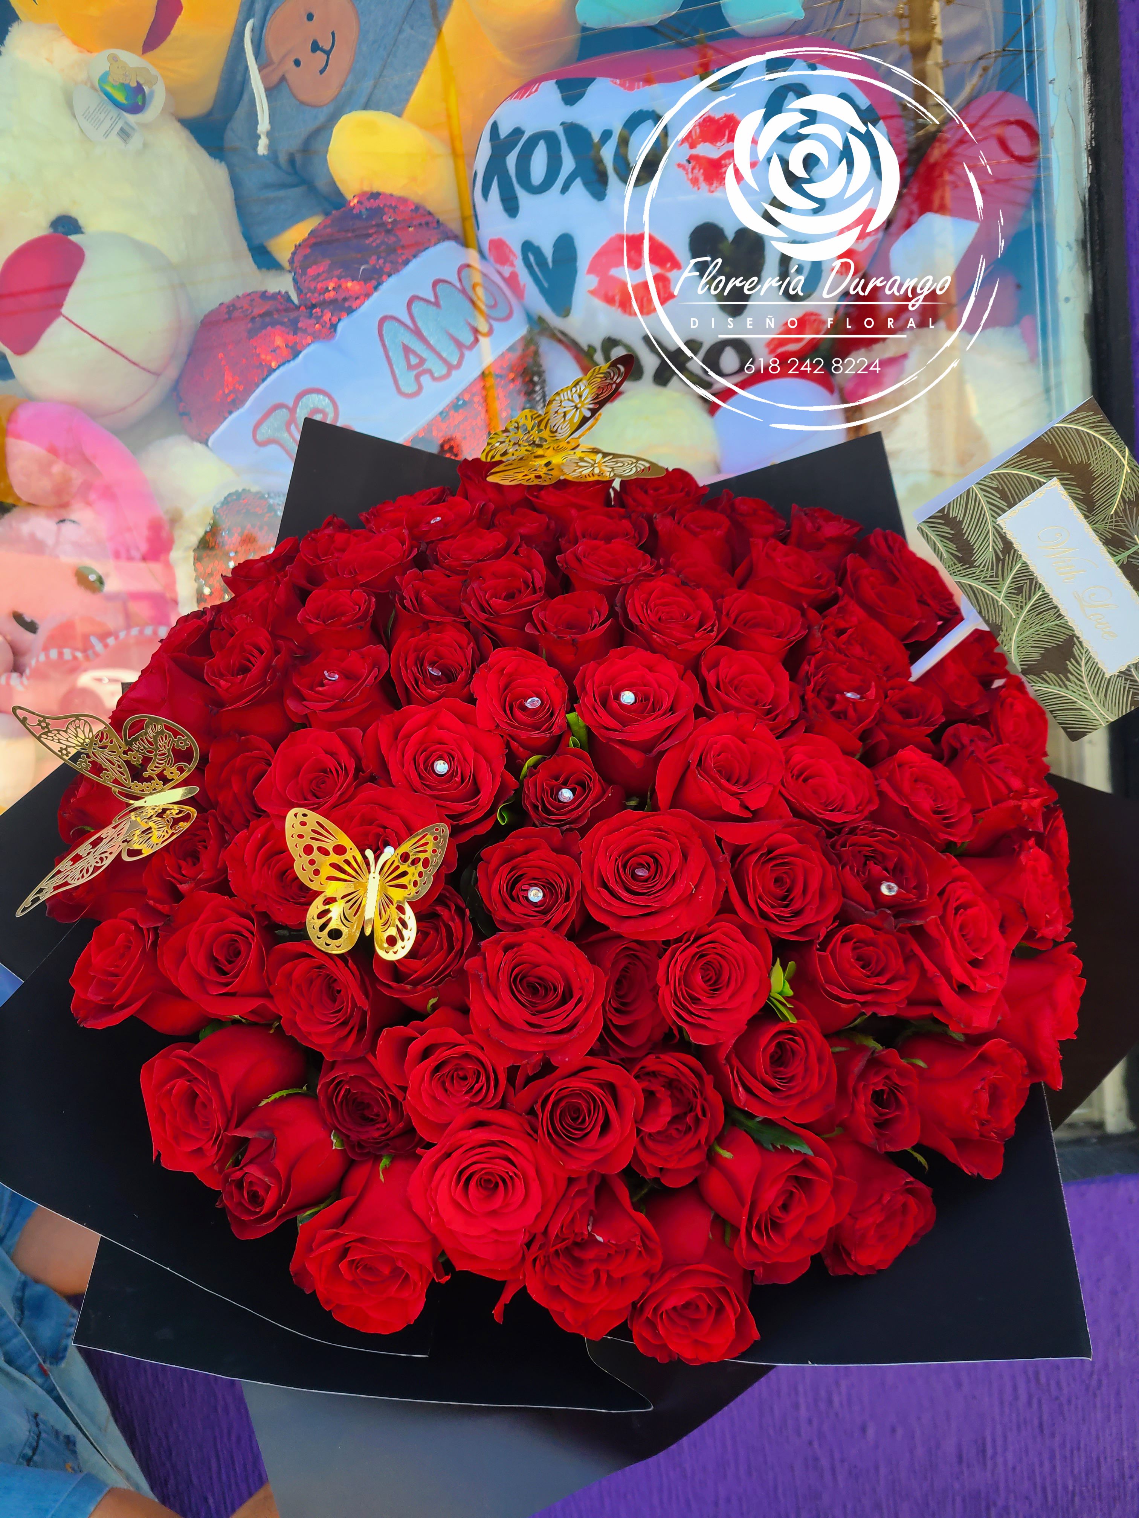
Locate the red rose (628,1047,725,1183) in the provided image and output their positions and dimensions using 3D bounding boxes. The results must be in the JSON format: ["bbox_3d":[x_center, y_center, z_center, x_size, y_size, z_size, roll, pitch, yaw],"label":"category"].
[{"bbox_3d":[0.049,0.173,0.562,0.053,0.062,0.054,-6,-4,0],"label":"red rose"}]

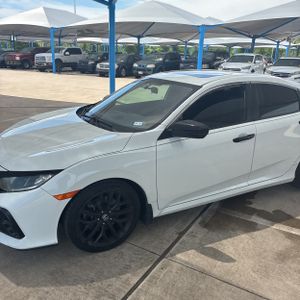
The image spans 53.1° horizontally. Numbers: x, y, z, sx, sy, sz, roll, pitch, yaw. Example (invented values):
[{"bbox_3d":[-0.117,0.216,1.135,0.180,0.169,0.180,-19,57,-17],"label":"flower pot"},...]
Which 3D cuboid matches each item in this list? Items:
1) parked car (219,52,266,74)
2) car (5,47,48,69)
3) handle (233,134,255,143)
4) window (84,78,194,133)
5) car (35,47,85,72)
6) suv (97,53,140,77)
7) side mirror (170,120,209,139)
[{"bbox_3d":[5.715,-5.139,18.490,1.810,1.470,4.550,12,21,27],"label":"parked car"},{"bbox_3d":[-11.258,-8.982,29.092,1.980,1.900,5.600,10,20,22],"label":"car"},{"bbox_3d":[0.914,-0.109,2.928,0.250,0.042,0.050,-8,21,-27],"label":"handle"},{"bbox_3d":[-0.160,-0.525,3.251,0.920,0.130,1.420,-34,31,-15],"label":"window"},{"bbox_3d":[-7.474,-8.116,26.648,2.030,1.940,5.850,11,20,25],"label":"car"},{"bbox_3d":[-1.857,-6.489,22.872,1.900,1.750,4.850,12,21,28],"label":"suv"},{"bbox_3d":[0.337,-0.173,2.527,0.190,0.150,0.230,-8,21,-27],"label":"side mirror"}]

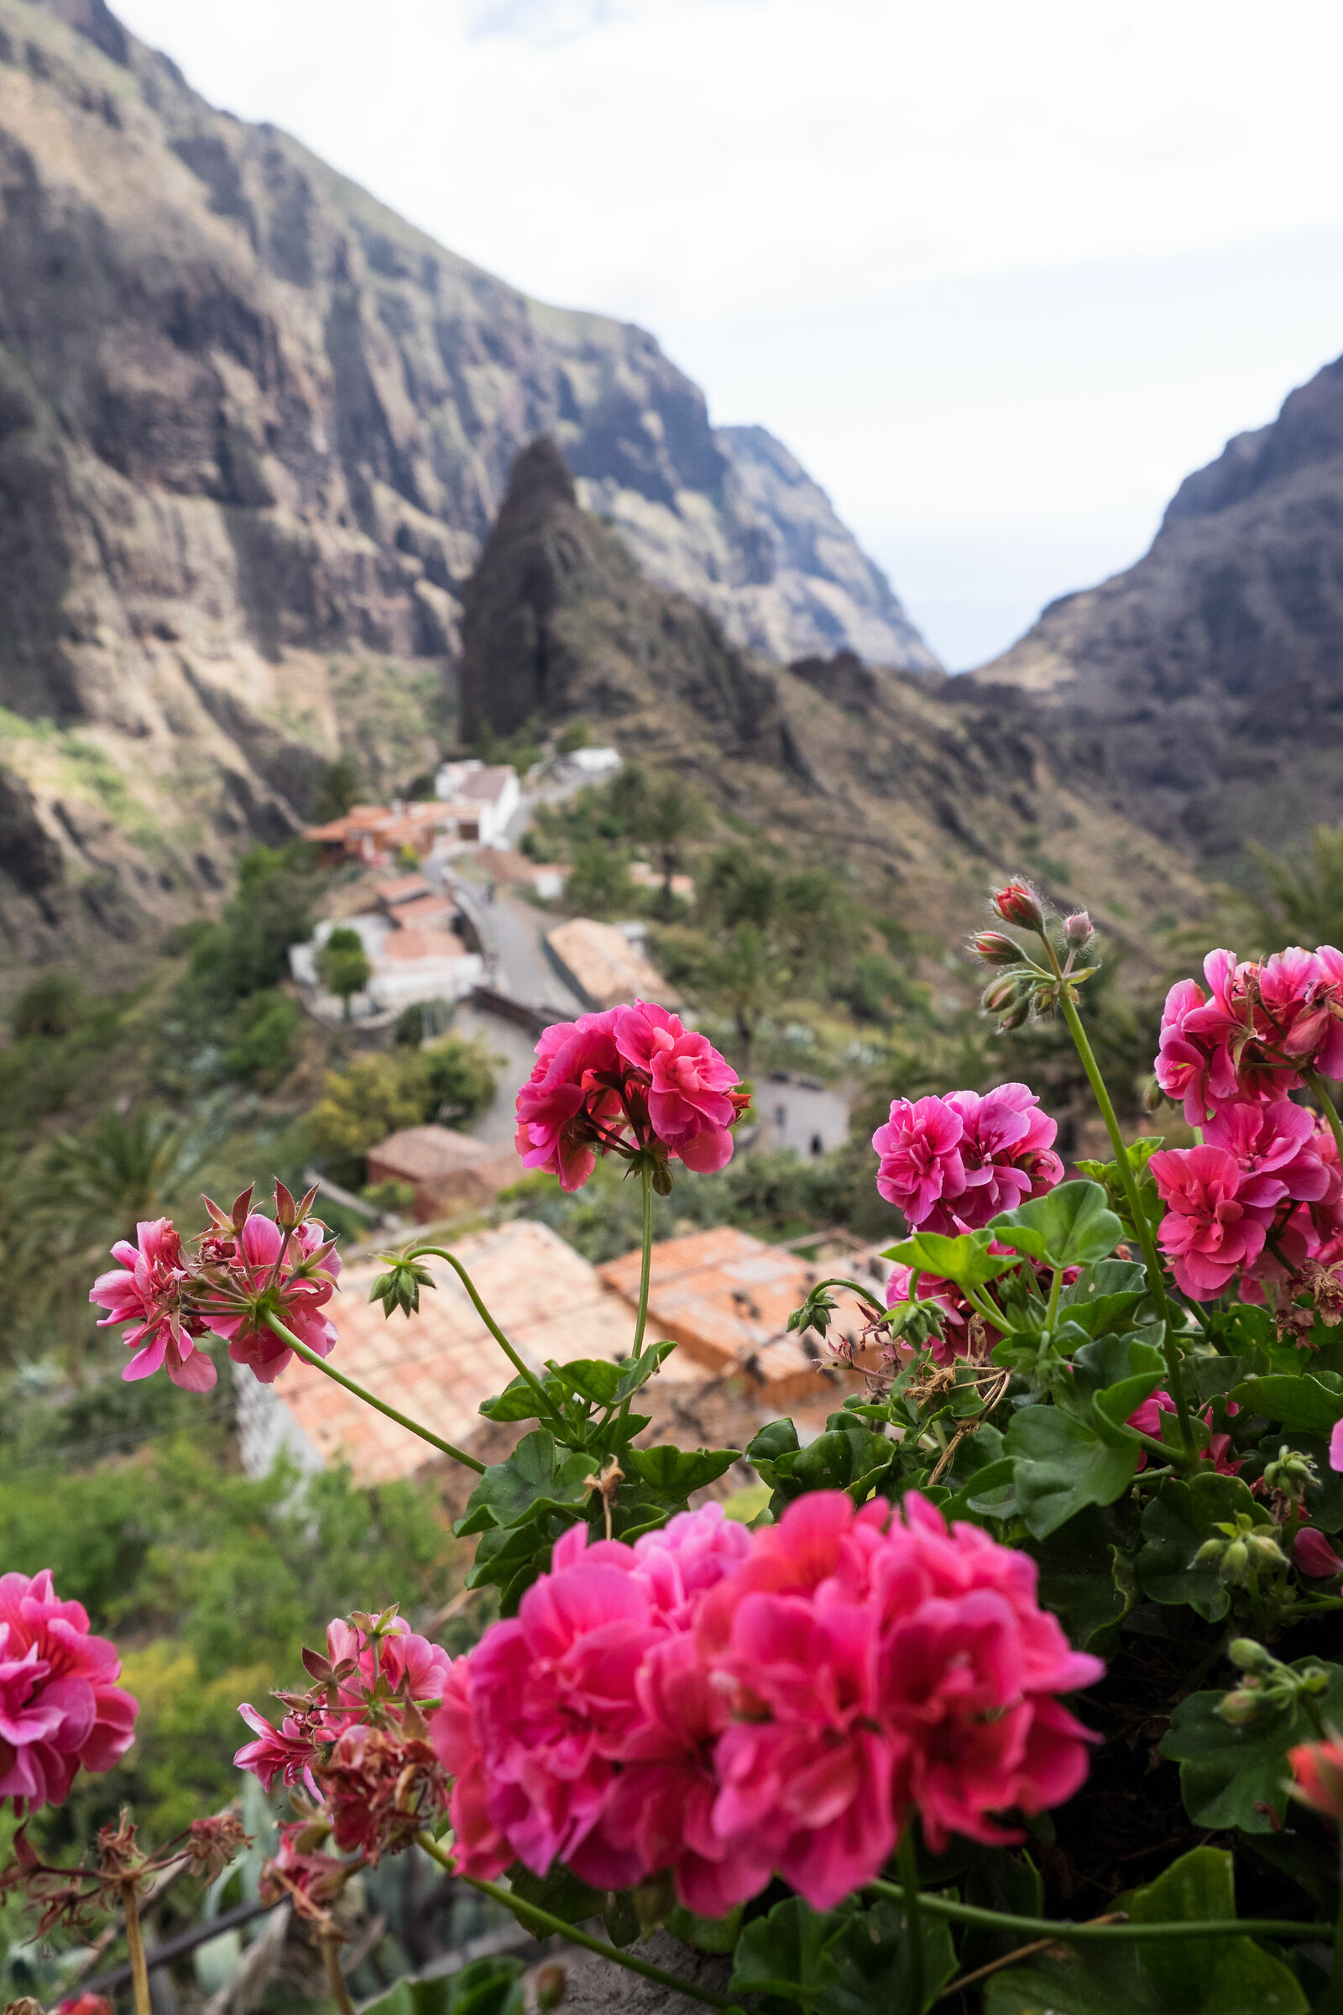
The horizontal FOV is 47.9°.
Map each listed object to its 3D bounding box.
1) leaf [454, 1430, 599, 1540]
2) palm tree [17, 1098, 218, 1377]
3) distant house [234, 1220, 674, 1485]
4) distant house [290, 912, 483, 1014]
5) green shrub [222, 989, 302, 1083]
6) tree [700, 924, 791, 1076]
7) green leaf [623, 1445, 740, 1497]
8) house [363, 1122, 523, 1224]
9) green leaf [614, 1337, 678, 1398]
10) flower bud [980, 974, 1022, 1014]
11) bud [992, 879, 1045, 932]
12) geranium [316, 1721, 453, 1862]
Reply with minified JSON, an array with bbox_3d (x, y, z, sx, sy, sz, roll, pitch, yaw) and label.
[{"bbox_3d":[-0.048,0.158,0.500,0.047,0.018,0.038,4,18,11],"label":"leaf"},{"bbox_3d":[-16.555,7.055,45.000,6.000,7.600,6.000,0,17,0],"label":"palm tree"},{"bbox_3d":[-4.455,8.356,32.209,7.600,4.400,7.000,-13,22,-34],"label":"distant house"},{"bbox_3d":[-18.916,-3.021,100.000,10.500,3.800,8.500,-11,21,-31],"label":"distant house"},{"bbox_3d":[-23.846,1.742,88.000,4.300,4.700,4.200,0,17,0],"label":"green shrub"},{"bbox_3d":[4.751,-0.556,97.000,5.800,9.600,5.800,0,17,0],"label":"tree"},{"bbox_3d":[0.003,0.144,0.470,0.036,0.015,0.023,0,18,0],"label":"green leaf"},{"bbox_3d":[-11.485,8.353,76.000,6.000,3.000,5.400,-16,24,-41],"label":"house"},{"bbox_3d":[-0.008,0.113,0.470,0.020,0.018,0.018,0,18,0],"label":"green leaf"},{"bbox_3d":[0.106,-0.004,0.485,0.015,0.009,0.009,-39,-13,-15],"label":"flower bud"},{"bbox_3d":[0.099,-0.029,0.430,0.011,0.017,0.011,-45,18,-8],"label":"bud"},{"bbox_3d":[-0.084,0.229,0.440,0.036,0.036,0.032,0,17,0],"label":"geranium"}]

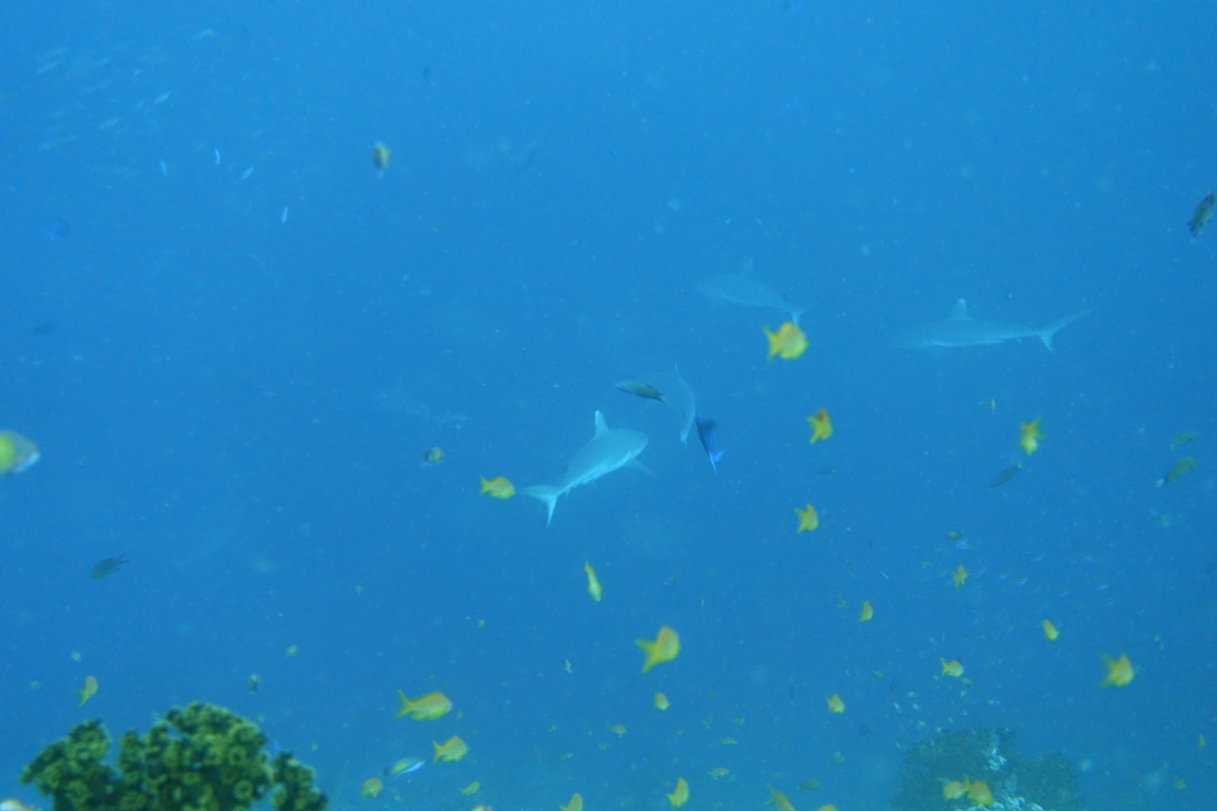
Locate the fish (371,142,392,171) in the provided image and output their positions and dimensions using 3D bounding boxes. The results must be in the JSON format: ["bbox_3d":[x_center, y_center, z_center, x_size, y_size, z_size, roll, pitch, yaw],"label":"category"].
[{"bbox_3d":[-0.559,-0.614,3.500,0.025,0.075,0.110,3,1,25],"label":"fish"}]

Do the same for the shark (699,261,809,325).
[{"bbox_3d":[1.110,-0.854,10.800,0.460,0.420,1.500,-5,12,-36],"label":"shark"}]

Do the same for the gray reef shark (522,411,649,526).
[{"bbox_3d":[-0.125,0.361,8.300,0.460,0.430,1.500,4,15,27],"label":"gray reef shark"}]

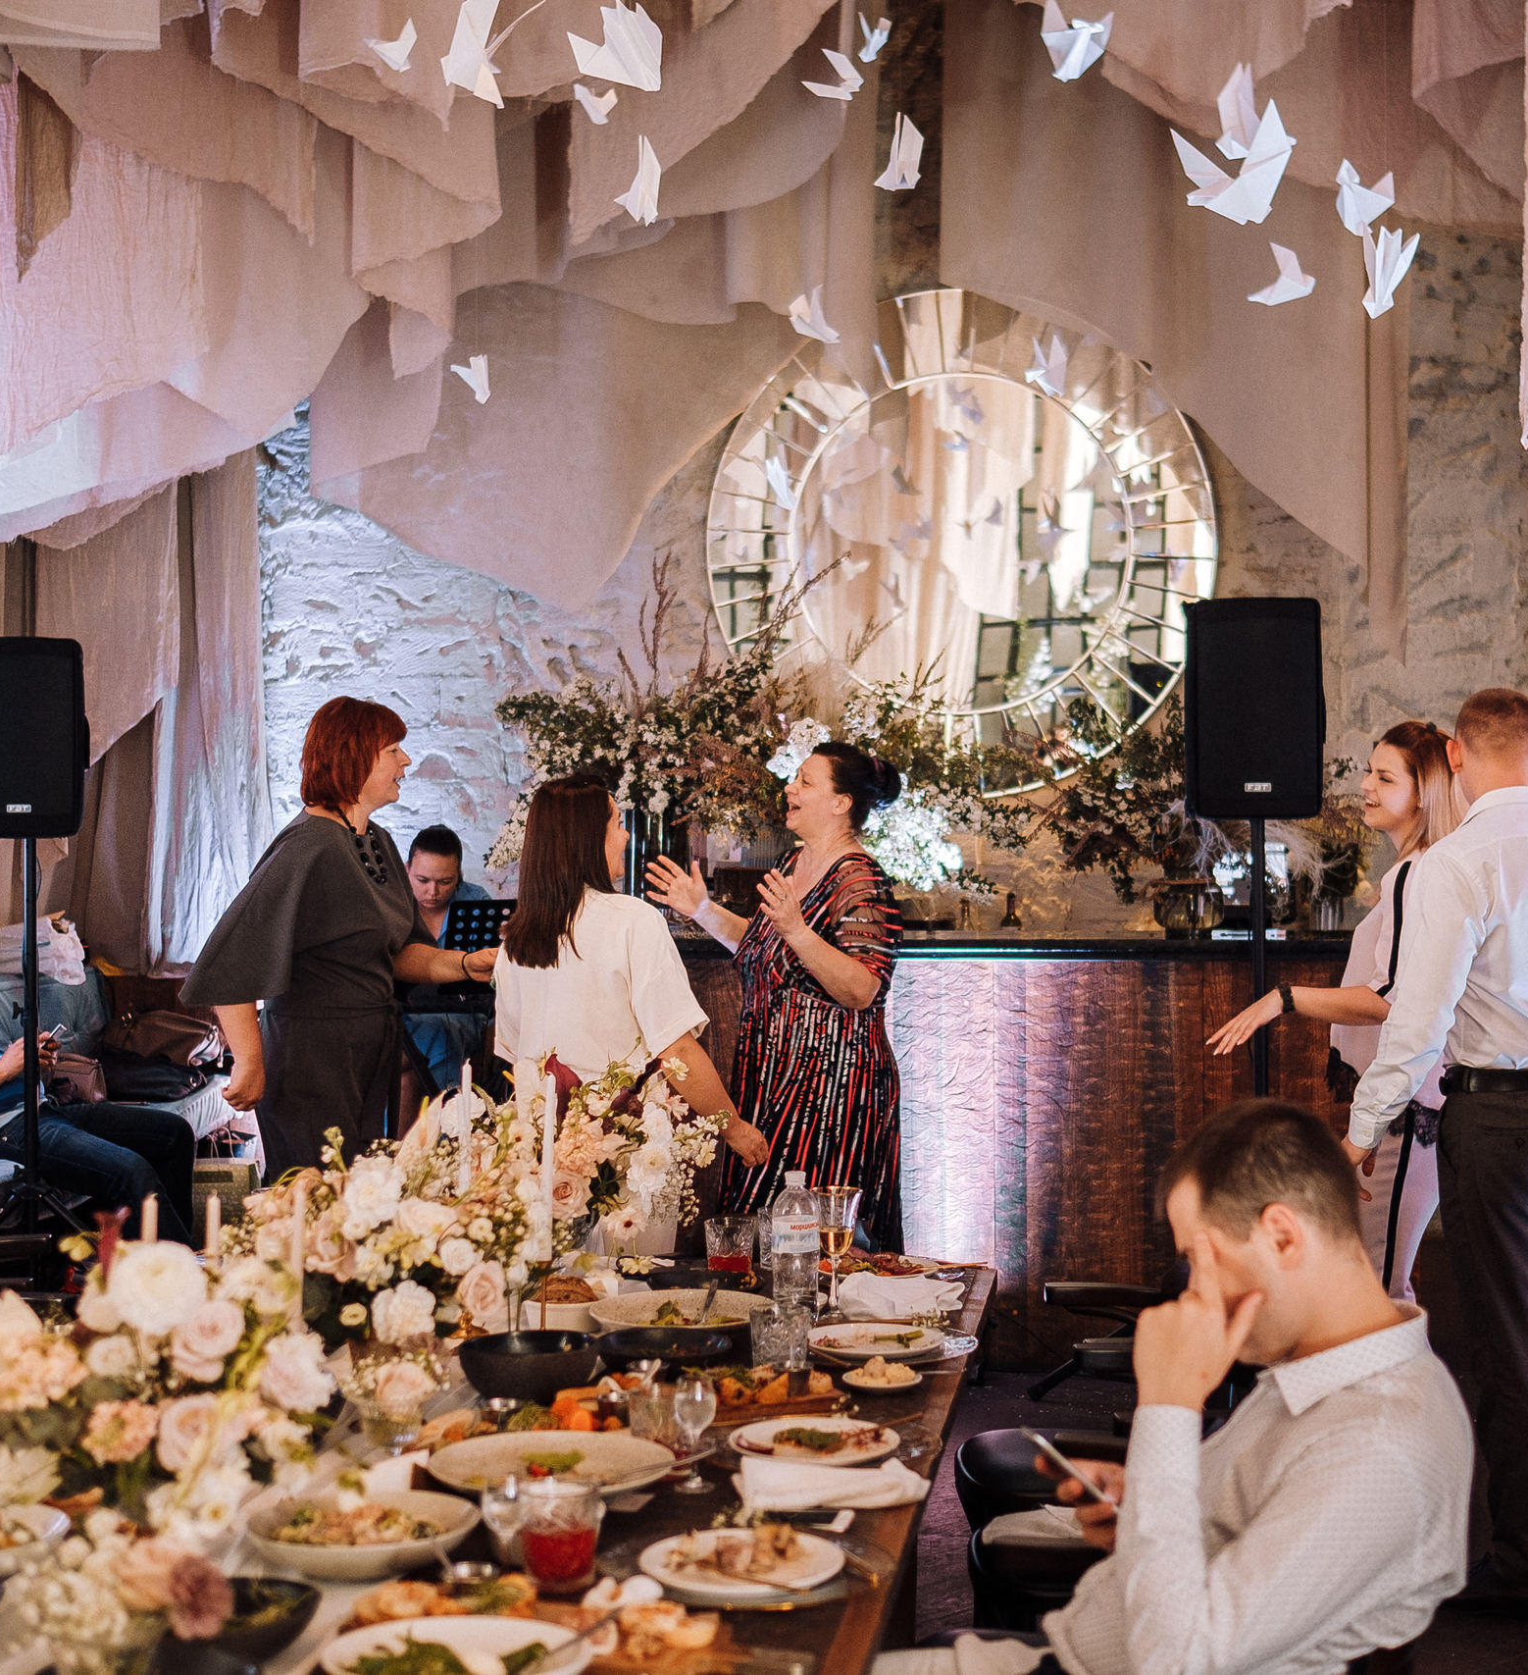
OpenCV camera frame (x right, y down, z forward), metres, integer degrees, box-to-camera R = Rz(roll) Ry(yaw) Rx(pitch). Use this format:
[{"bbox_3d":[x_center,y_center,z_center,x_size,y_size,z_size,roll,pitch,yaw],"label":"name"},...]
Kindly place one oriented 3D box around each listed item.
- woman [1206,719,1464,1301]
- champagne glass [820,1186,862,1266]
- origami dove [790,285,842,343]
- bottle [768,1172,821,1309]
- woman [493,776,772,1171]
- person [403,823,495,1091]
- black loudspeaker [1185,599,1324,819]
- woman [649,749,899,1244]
[{"bbox_3d":[1.219,0.606,5.168,0.570,1.710,0.450,0,2,4],"label":"woman"},{"bbox_3d":[0.113,0.644,3.779,0.080,0.200,0.080,0,2,0],"label":"champagne glass"},{"bbox_3d":[0.129,-1.316,6.150,0.140,0.140,0.125,0,1,-22],"label":"origami dove"},{"bbox_3d":[0.051,0.632,3.778,0.071,0.225,0.071,0,2,0],"label":"bottle"},{"bbox_3d":[-0.297,0.654,5.420,0.550,1.600,0.400,1,2,25],"label":"woman"},{"bbox_3d":[-0.941,0.675,7.271,0.530,1.420,0.720,0,2,-12],"label":"person"},{"bbox_3d":[1.263,-0.325,6.244,0.340,0.545,0.320,0,2,2],"label":"black loudspeaker"},{"bbox_3d":[0.043,0.618,5.669,0.560,1.660,0.480,-1,2,-35],"label":"woman"}]

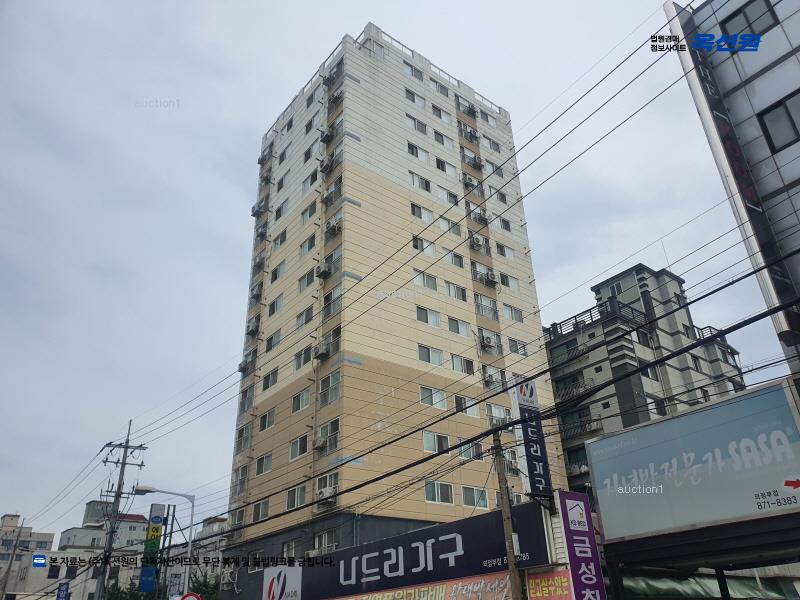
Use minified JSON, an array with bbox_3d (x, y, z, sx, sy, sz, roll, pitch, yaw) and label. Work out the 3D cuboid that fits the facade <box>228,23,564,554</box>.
[{"bbox_3d":[-0.521,-0.595,48.051,18.550,38.900,13.900,19,-34,-34],"label":"facade"}]

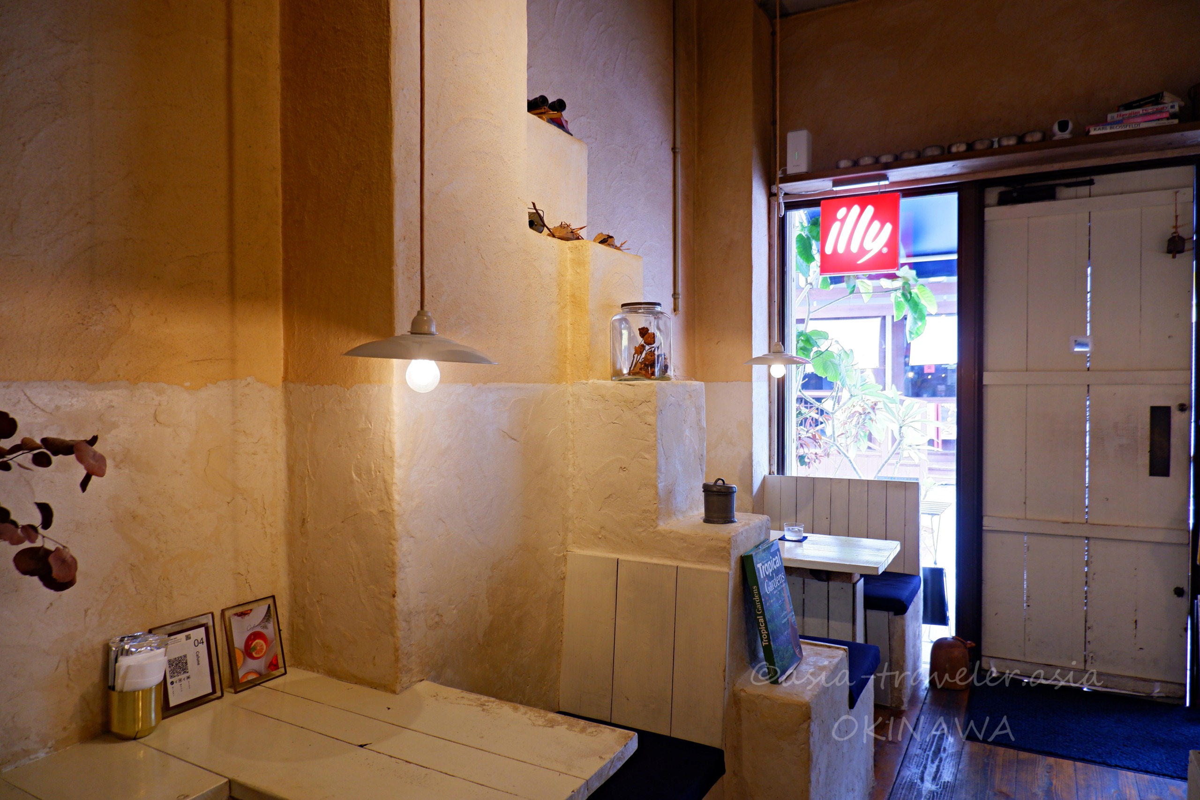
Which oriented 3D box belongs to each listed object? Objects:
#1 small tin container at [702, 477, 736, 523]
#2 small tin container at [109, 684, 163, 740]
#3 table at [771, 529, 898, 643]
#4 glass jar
[{"bbox_3d":[0.312,0.260,1.994,0.088,0.113,0.088,0,1,0],"label":"small tin container"},{"bbox_3d":[-0.806,0.535,1.335,0.081,0.086,0.081,0,1,30],"label":"small tin container"},{"bbox_3d":[0.737,0.885,2.892,0.668,0.681,0.470,0,1,30],"label":"table"},{"bbox_3d":[0.112,-0.155,2.065,0.164,0.204,0.164,0,1,30],"label":"glass jar"}]

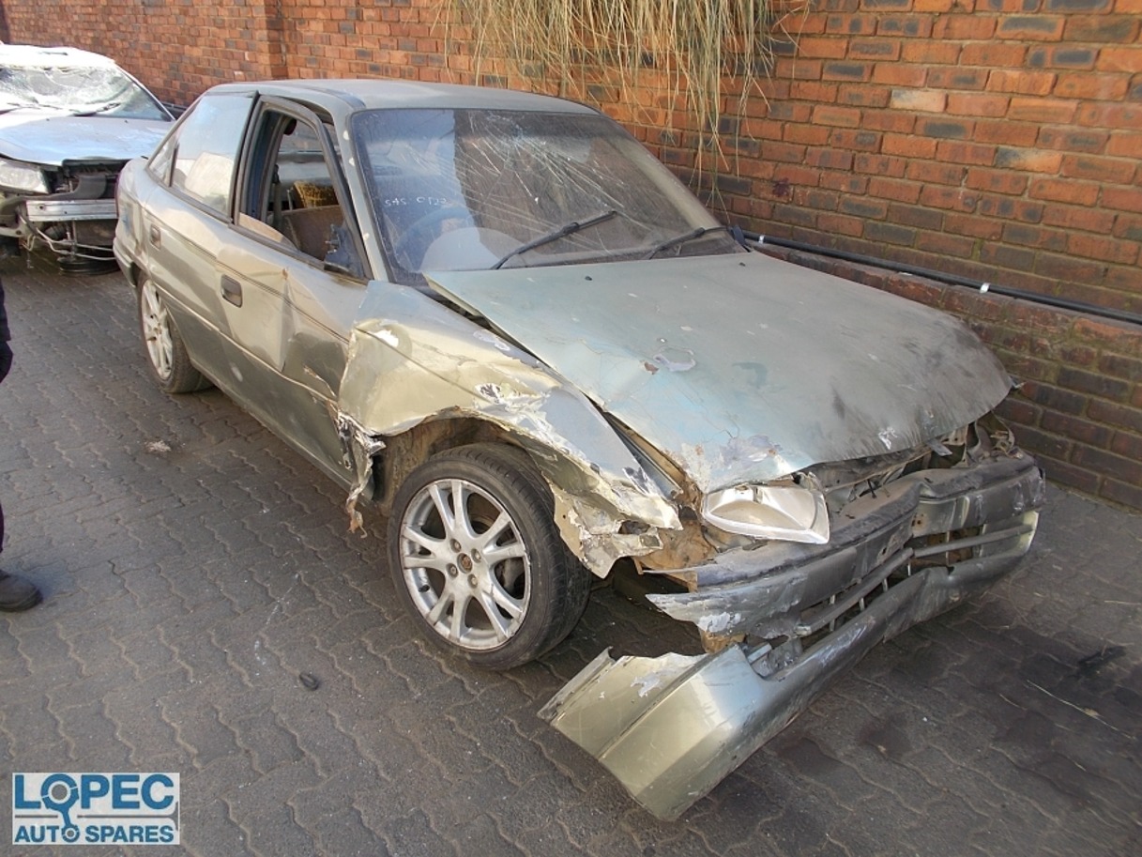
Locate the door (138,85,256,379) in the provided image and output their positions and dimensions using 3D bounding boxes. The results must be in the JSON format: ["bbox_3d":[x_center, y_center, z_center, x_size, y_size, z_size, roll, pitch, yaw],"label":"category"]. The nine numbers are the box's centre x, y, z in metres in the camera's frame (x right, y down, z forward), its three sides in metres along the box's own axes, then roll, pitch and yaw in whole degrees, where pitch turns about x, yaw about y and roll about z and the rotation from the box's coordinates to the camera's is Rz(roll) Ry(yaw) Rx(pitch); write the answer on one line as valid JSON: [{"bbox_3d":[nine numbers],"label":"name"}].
[{"bbox_3d":[-1.477,-0.788,3.456,0.250,1.080,0.980,-14,27,-38],"label":"door"}]

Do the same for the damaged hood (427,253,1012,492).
[{"bbox_3d":[0.485,-0.268,2.332,1.370,0.170,1.080,-14,40,-38],"label":"damaged hood"}]

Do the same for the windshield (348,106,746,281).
[{"bbox_3d":[-0.087,-0.827,2.878,1.430,0.150,0.760,-14,60,-38],"label":"windshield"}]

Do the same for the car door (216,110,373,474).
[{"bbox_3d":[-0.852,-0.476,2.769,0.250,1.080,1.100,-14,27,-38],"label":"car door"}]

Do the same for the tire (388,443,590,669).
[{"bbox_3d":[-0.222,0.322,2.248,0.585,0.580,0.205,19,26,33],"label":"tire"}]

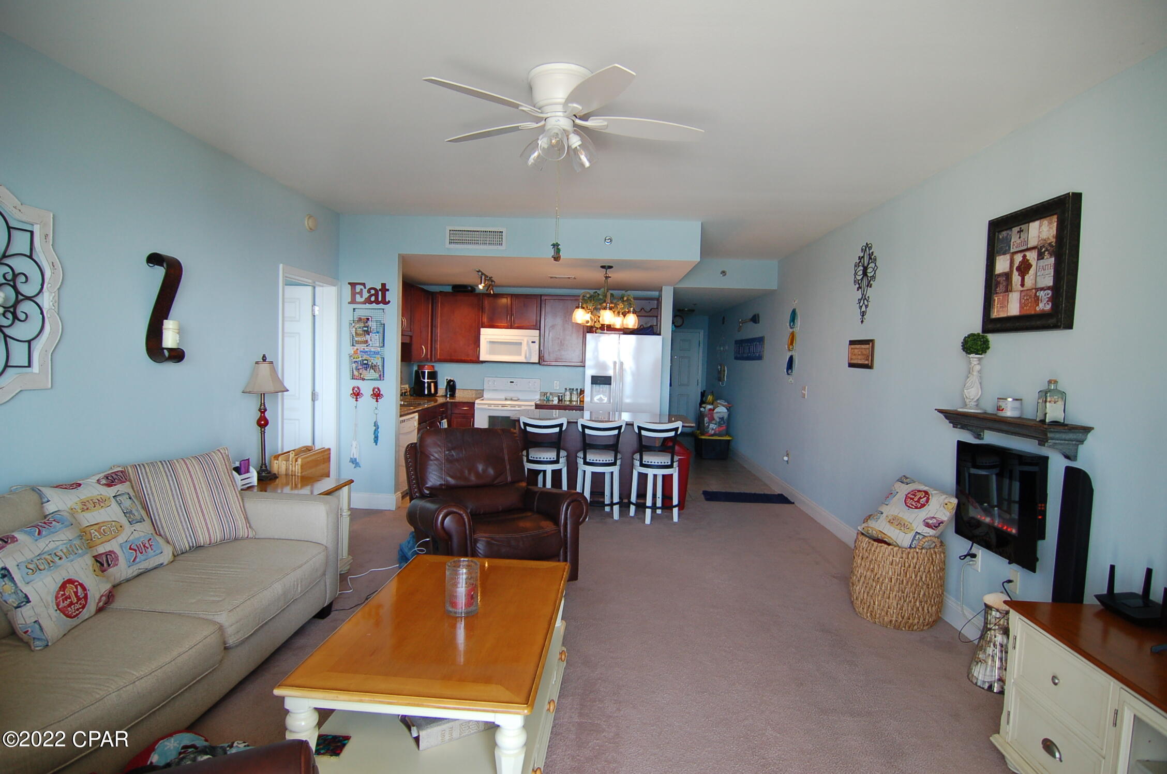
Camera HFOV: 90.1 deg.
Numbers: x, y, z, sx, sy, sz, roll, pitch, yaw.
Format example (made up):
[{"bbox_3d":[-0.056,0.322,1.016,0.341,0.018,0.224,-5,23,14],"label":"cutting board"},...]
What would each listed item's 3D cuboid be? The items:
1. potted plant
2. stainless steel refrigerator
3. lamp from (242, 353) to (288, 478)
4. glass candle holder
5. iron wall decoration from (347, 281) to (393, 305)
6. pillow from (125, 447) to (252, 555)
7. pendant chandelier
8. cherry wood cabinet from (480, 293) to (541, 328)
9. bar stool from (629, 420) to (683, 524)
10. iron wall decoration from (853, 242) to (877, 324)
[{"bbox_3d":[2.086,-0.079,3.118,0.137,0.417,0.137,2,3,2],"label":"potted plant"},{"bbox_3d":[0.491,0.250,7.388,0.912,1.780,0.760,2,3,4],"label":"stainless steel refrigerator"},{"bbox_3d":[-2.172,0.205,3.961,0.330,0.851,0.330,2,3,4],"label":"lamp"},{"bbox_3d":[-0.479,0.797,2.322,0.125,0.182,0.125,2,3,2],"label":"glass candle holder"},{"bbox_3d":[-1.973,-0.865,5.385,0.419,0.196,0.024,2,3,2],"label":"iron wall decoration"},{"bbox_3d":[-1.993,0.582,3.020,0.170,0.470,0.440,-21,-10,33],"label":"pillow"},{"bbox_3d":[0.228,-0.909,5.854,0.660,0.605,0.660,2,3,2],"label":"pendant chandelier"},{"bbox_3d":[-0.941,-0.994,7.788,0.768,0.443,0.330,2,3,2],"label":"cherry wood cabinet"},{"bbox_3d":[0.686,0.778,5.507,0.450,0.966,0.500,2,3,2],"label":"bar stool"},{"bbox_3d":[2.232,-0.820,4.618,0.035,0.638,0.423,2,3,2],"label":"iron wall decoration"}]

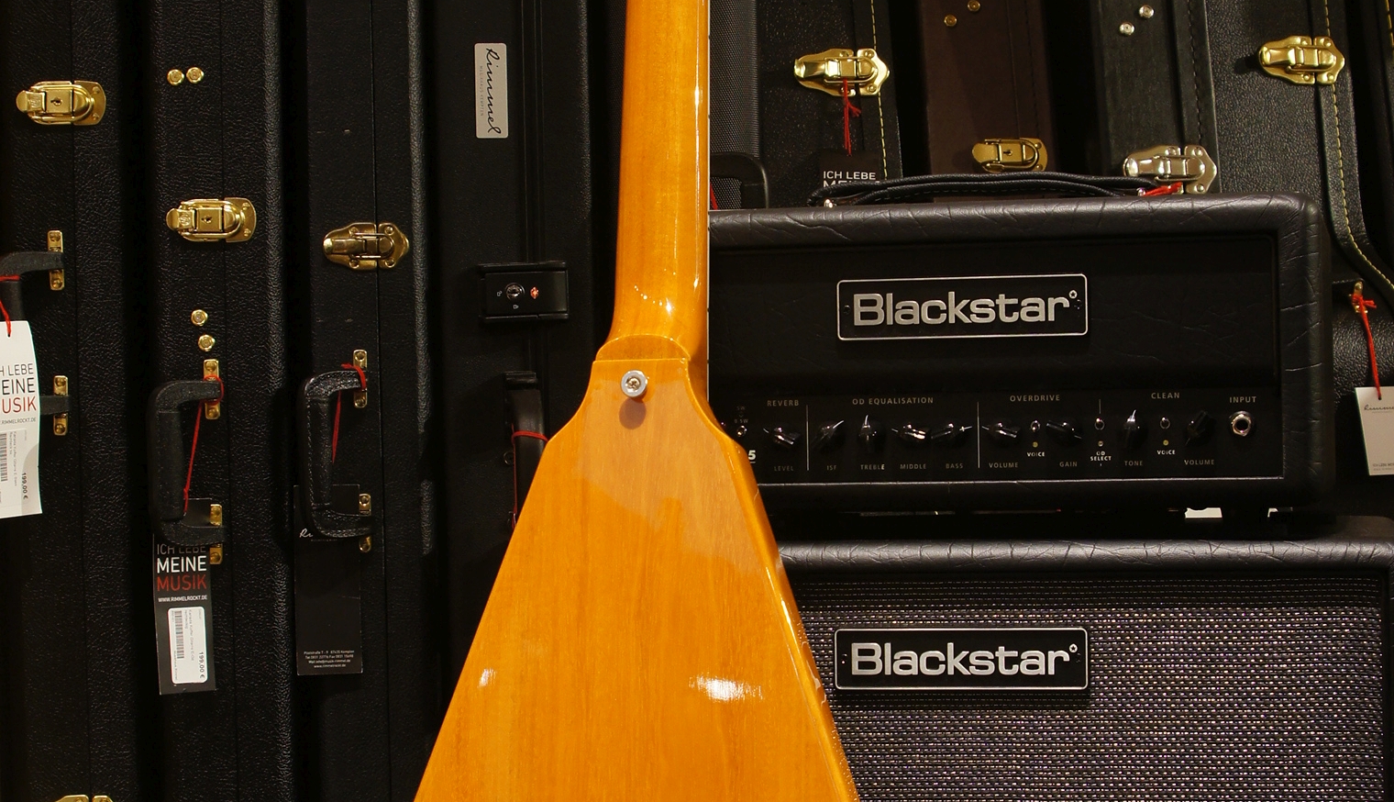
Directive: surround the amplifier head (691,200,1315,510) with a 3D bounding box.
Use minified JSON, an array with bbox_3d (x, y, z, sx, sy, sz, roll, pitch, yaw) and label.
[{"bbox_3d":[0.173,-0.022,1.627,0.420,0.193,0.190,-1,1,9],"label":"amplifier head"}]

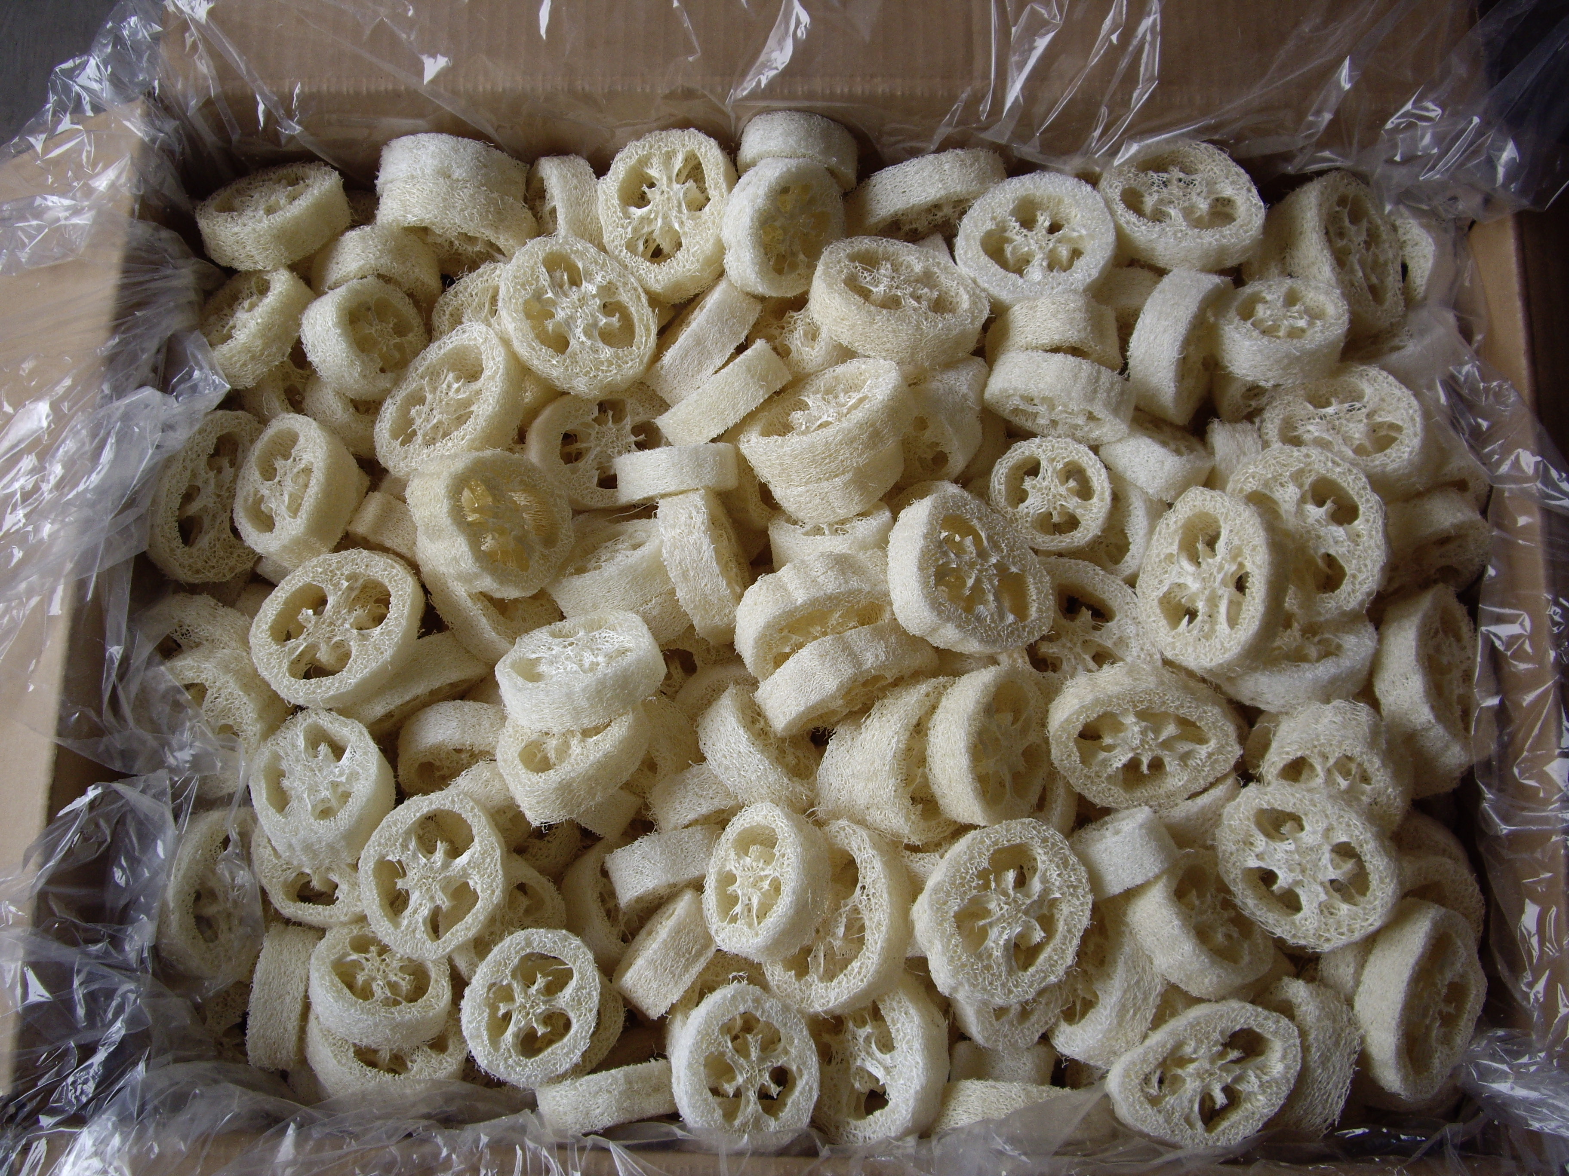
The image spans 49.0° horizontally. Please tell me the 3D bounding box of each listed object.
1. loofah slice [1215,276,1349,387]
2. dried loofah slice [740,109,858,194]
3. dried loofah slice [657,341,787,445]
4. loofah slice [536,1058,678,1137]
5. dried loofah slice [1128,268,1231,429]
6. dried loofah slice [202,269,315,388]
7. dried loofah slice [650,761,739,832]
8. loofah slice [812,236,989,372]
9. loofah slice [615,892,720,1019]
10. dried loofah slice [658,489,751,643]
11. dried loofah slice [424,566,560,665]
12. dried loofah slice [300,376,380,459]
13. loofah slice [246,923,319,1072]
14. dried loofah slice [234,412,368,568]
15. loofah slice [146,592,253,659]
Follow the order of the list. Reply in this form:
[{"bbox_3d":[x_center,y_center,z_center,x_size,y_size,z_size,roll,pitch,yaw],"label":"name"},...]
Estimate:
[{"bbox_3d":[0.202,-0.103,0.695,0.051,0.020,0.049,3,43,16],"label":"loofah slice"},{"bbox_3d":[0.006,-0.178,0.720,0.050,0.049,0.021,3,71,0],"label":"dried loofah slice"},{"bbox_3d":[-0.026,-0.083,0.750,0.055,0.055,0.021,-36,99,2],"label":"dried loofah slice"},{"bbox_3d":[-0.067,0.201,0.678,0.062,0.062,0.020,-10,79,-8],"label":"loofah slice"},{"bbox_3d":[0.168,-0.102,0.730,0.022,0.061,0.063,24,103,28],"label":"dried loofah slice"},{"bbox_3d":[-0.230,-0.114,0.749,0.051,0.020,0.053,-11,47,32],"label":"dried loofah slice"},{"bbox_3d":[-0.029,0.079,0.690,0.050,0.048,0.020,-21,72,-5],"label":"dried loofah slice"},{"bbox_3d":[0.046,-0.114,0.690,0.068,0.022,0.063,12,45,2],"label":"loofah slice"},{"bbox_3d":[-0.046,0.146,0.685,0.022,0.049,0.049,40,78,-1],"label":"loofah slice"},{"bbox_3d":[-0.033,-0.009,0.735,0.020,0.061,0.064,-17,92,14],"label":"dried loofah slice"},{"bbox_3d":[-0.117,0.001,0.719,0.064,0.021,0.064,45,37,-6],"label":"dried loofah slice"},{"bbox_3d":[-0.180,-0.089,0.764,0.060,0.021,0.059,-13,75,-38],"label":"dried loofah slice"},{"bbox_3d":[-0.200,0.163,0.683,0.021,0.058,0.058,9,75,-9],"label":"loofah slice"},{"bbox_3d":[-0.192,-0.039,0.685,0.050,0.021,0.057,20,87,27],"label":"dried loofah slice"},{"bbox_3d":[-0.246,0.034,0.713,0.063,0.063,0.022,30,35,-15],"label":"loofah slice"}]

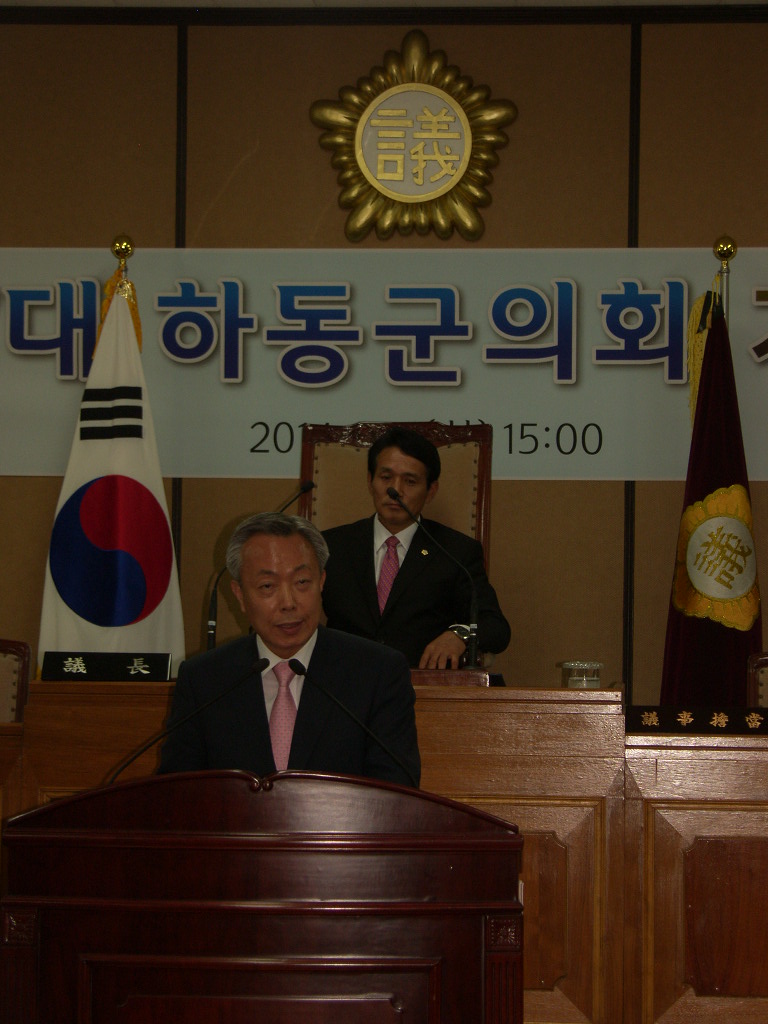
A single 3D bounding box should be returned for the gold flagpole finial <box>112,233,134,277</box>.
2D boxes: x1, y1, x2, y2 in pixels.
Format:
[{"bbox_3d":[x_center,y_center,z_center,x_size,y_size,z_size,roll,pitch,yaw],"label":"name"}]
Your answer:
[{"bbox_3d":[-0.691,-0.683,7.850,0.060,0.116,0.060,1,-1,5],"label":"gold flagpole finial"}]

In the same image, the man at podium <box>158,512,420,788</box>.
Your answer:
[{"bbox_3d":[-0.178,0.831,5.186,0.520,1.660,0.420,1,-1,6],"label":"man at podium"}]

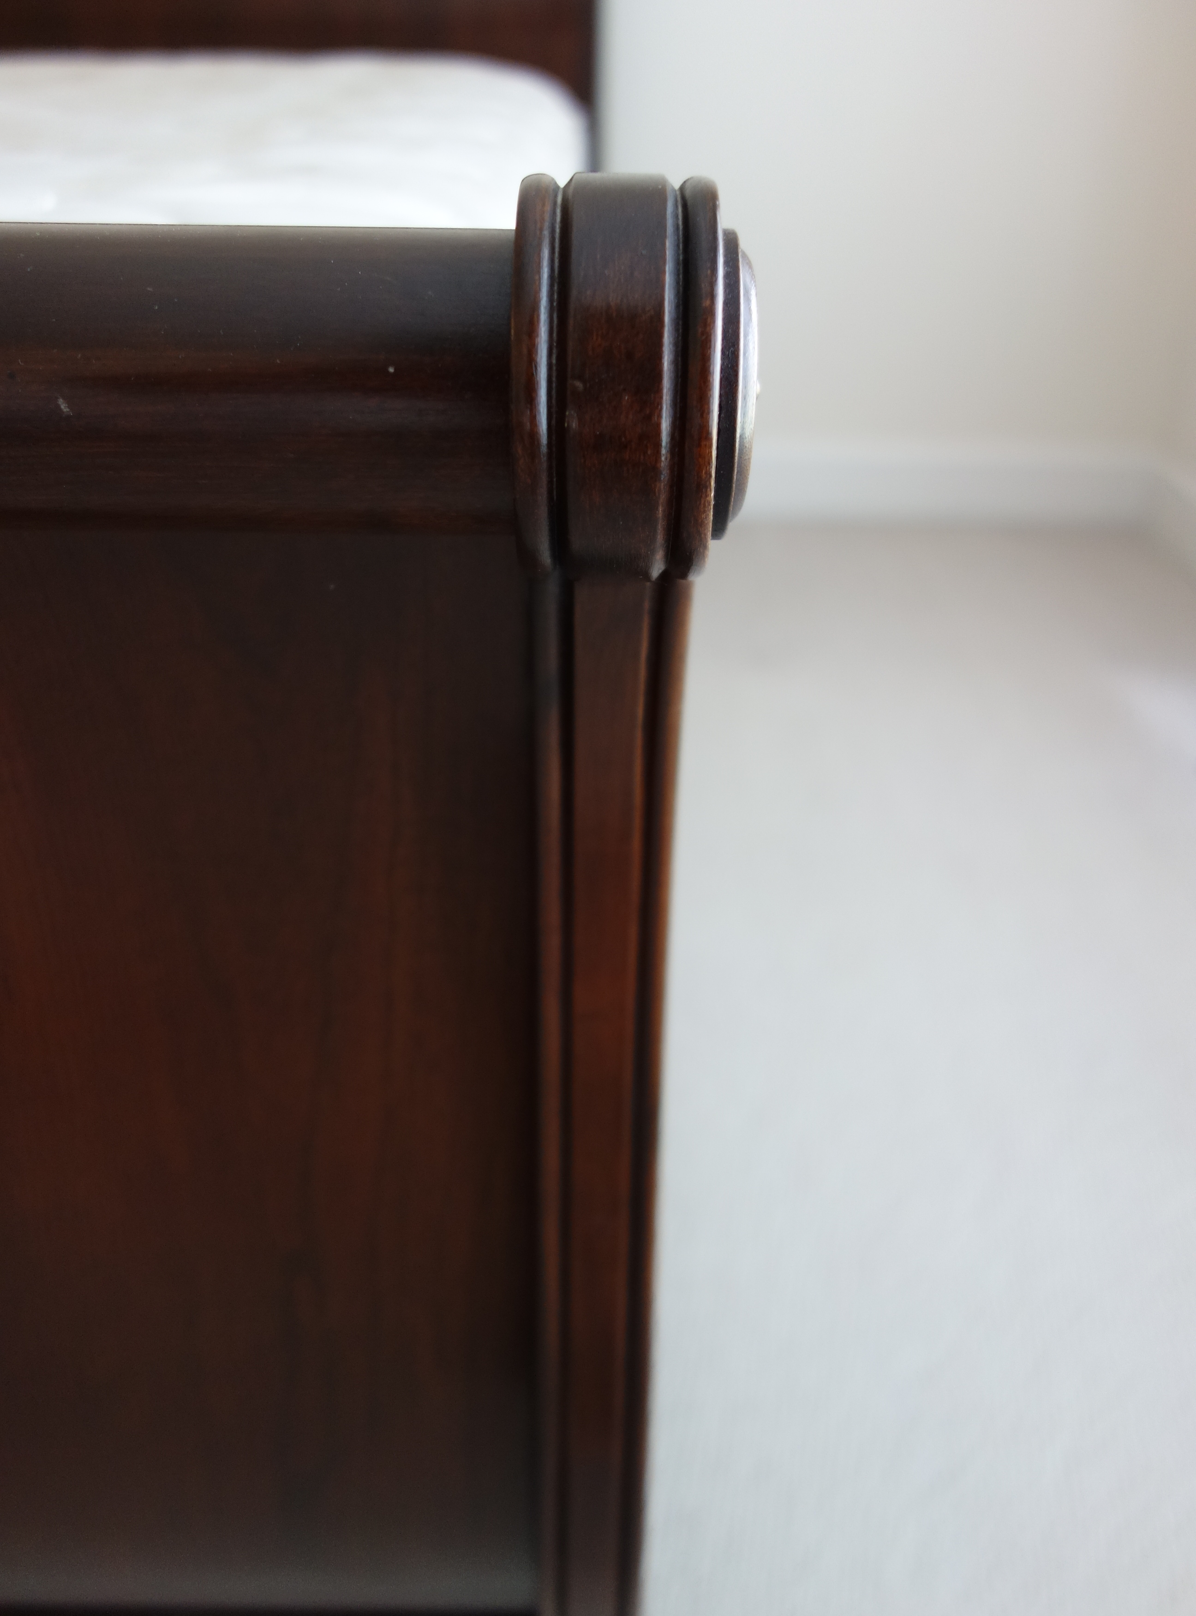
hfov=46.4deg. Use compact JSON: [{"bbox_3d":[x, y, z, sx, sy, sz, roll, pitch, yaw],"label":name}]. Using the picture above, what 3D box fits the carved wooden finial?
[{"bbox_3d":[0.012,-0.137,0.450,0.072,0.123,0.123,1,31,0],"label":"carved wooden finial"}]

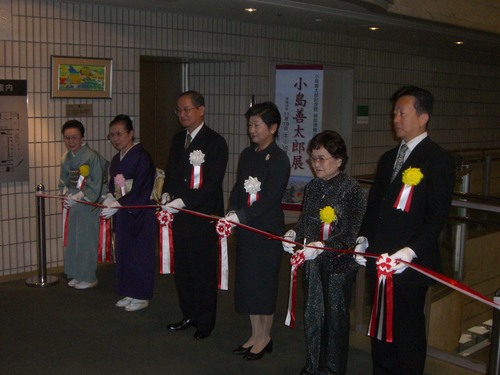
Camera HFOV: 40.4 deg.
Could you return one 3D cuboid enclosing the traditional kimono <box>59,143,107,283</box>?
[{"bbox_3d":[-1.480,0.220,5.970,0.460,1.240,0.420,7,9,42],"label":"traditional kimono"}]

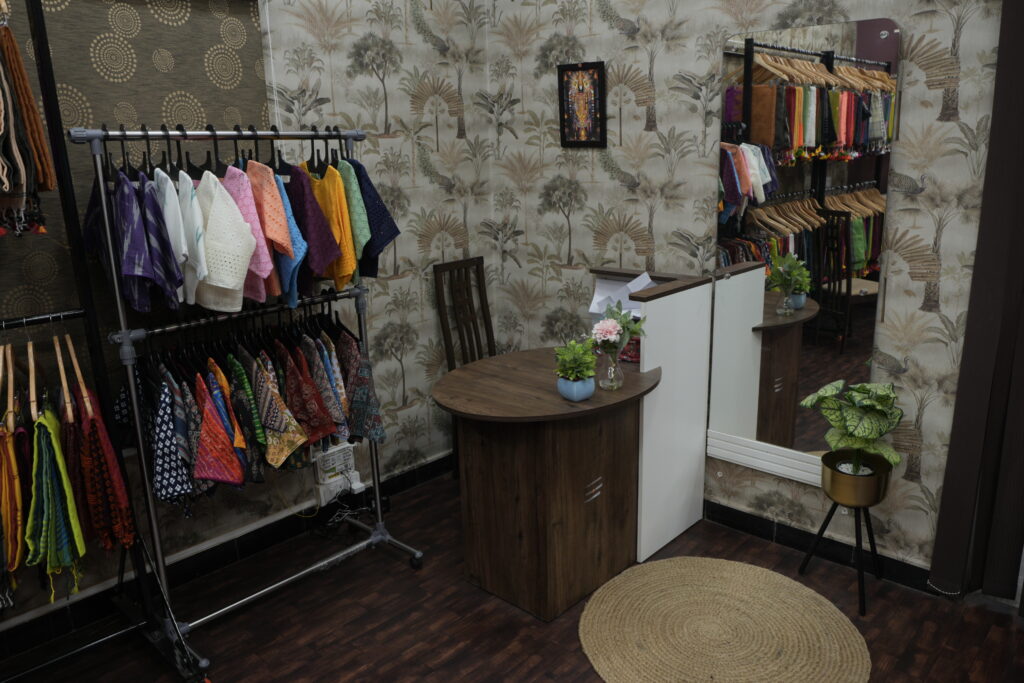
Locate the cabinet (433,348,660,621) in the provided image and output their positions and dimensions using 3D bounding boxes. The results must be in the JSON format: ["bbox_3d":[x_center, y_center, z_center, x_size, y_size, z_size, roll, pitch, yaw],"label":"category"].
[{"bbox_3d":[0.172,0.472,2.816,0.700,0.756,0.992,11,18,42],"label":"cabinet"}]

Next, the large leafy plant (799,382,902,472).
[{"bbox_3d":[1.153,0.290,2.490,0.335,0.295,0.290,5,15,25],"label":"large leafy plant"}]

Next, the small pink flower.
[{"bbox_3d":[0.318,-0.033,2.462,0.100,0.085,0.095,0,14,7],"label":"small pink flower"}]

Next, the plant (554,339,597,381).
[{"bbox_3d":[0.206,0.067,2.426,0.140,0.135,0.135,0,14,5],"label":"plant"}]

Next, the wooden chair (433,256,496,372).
[{"bbox_3d":[-0.056,0.160,3.492,0.510,1.060,0.410,11,18,42],"label":"wooden chair"}]

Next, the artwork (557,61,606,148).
[{"bbox_3d":[0.296,-1.017,3.197,0.253,0.350,0.022,11,18,42],"label":"artwork"}]

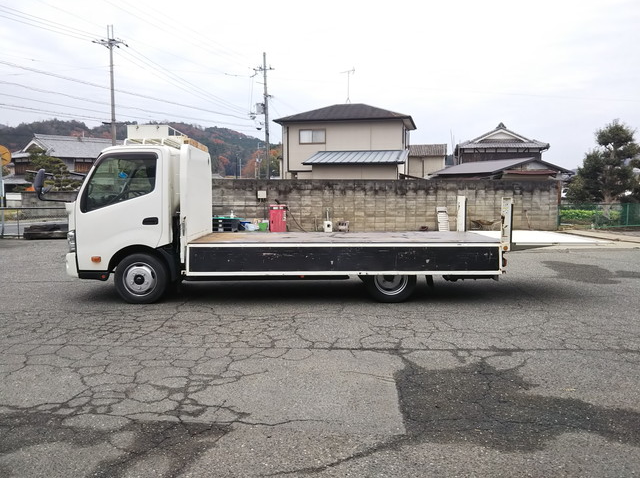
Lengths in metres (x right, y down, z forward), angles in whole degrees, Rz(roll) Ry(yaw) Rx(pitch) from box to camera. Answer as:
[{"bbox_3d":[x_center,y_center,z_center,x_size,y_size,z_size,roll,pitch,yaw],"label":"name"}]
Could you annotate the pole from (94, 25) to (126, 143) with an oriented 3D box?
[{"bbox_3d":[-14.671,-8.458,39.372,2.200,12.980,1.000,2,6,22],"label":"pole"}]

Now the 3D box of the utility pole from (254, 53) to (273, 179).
[{"bbox_3d":[-4.006,-8.063,41.925,1.700,11.600,0.900,0,5,0],"label":"utility pole"}]

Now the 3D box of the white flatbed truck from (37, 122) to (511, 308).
[{"bbox_3d":[-0.542,-0.416,8.307,6.200,2.470,2.020,0,5,0],"label":"white flatbed truck"}]

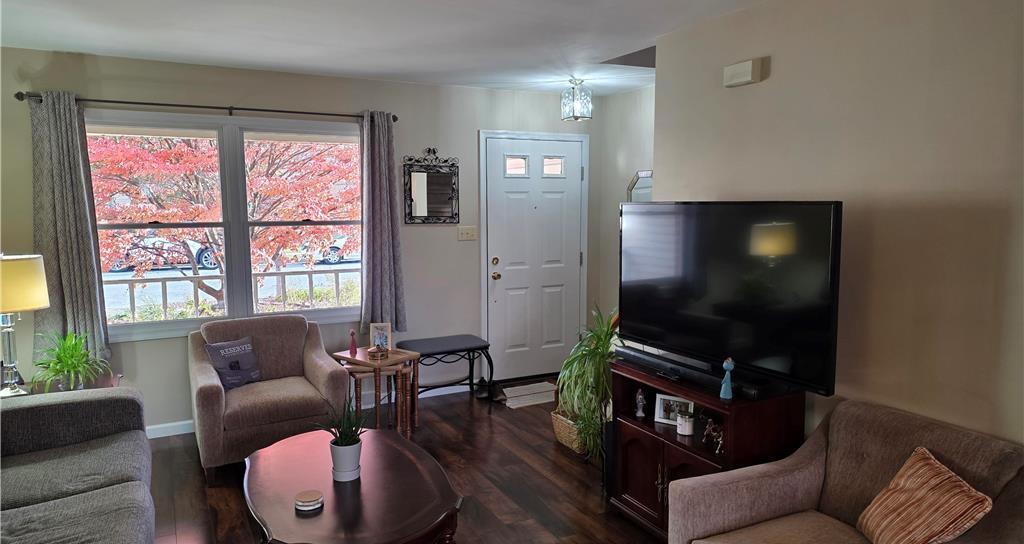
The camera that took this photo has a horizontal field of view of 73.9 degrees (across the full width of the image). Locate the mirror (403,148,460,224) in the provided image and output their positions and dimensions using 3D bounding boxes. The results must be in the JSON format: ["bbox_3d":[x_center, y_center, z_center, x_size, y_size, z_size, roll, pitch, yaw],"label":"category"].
[{"bbox_3d":[-0.618,-0.653,5.249,0.460,0.580,0.030,-3,7,-27],"label":"mirror"}]

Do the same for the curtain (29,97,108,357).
[{"bbox_3d":[-2.694,-0.261,4.117,0.378,1.622,0.129,-3,6,-27],"label":"curtain"}]

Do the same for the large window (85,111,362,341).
[{"bbox_3d":[-1.891,-0.308,4.648,1.851,1.463,0.100,-3,6,-27],"label":"large window"}]

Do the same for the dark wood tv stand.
[{"bbox_3d":[0.865,0.851,3.158,0.418,0.731,0.796,-3,6,-27],"label":"dark wood tv stand"}]

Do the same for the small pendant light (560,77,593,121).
[{"bbox_3d":[0.478,-1.276,5.035,0.169,0.298,0.169,-3,6,-27],"label":"small pendant light"}]

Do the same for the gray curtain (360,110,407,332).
[{"bbox_3d":[-0.958,-0.350,5.014,0.290,1.620,0.120,-3,7,-27],"label":"gray curtain"}]

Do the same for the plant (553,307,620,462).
[{"bbox_3d":[0.500,0.675,4.229,0.438,0.876,0.418,-3,6,-27],"label":"plant"}]

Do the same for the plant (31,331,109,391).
[{"bbox_3d":[-2.375,0.497,3.663,0.380,0.330,0.380,-3,7,-27],"label":"plant"}]

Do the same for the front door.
[{"bbox_3d":[0.201,-0.119,5.754,0.955,2.030,0.070,-3,6,-27],"label":"front door"}]

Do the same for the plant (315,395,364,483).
[{"bbox_3d":[-0.680,0.663,2.734,0.190,0.320,0.180,-3,7,-27],"label":"plant"}]

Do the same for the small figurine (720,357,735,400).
[{"bbox_3d":[0.903,0.444,2.857,0.052,0.172,0.048,3,7,28],"label":"small figurine"}]

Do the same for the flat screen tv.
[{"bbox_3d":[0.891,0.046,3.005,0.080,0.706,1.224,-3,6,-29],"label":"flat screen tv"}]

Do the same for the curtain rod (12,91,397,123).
[{"bbox_3d":[-1.866,-1.069,4.472,2.298,0.070,0.110,-3,6,-27],"label":"curtain rod"}]

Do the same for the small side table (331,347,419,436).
[{"bbox_3d":[-0.922,0.827,4.727,0.550,0.500,0.400,5,8,37],"label":"small side table"}]

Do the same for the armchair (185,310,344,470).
[{"bbox_3d":[-1.514,0.724,4.203,0.810,0.820,0.840,-3,7,-27],"label":"armchair"}]

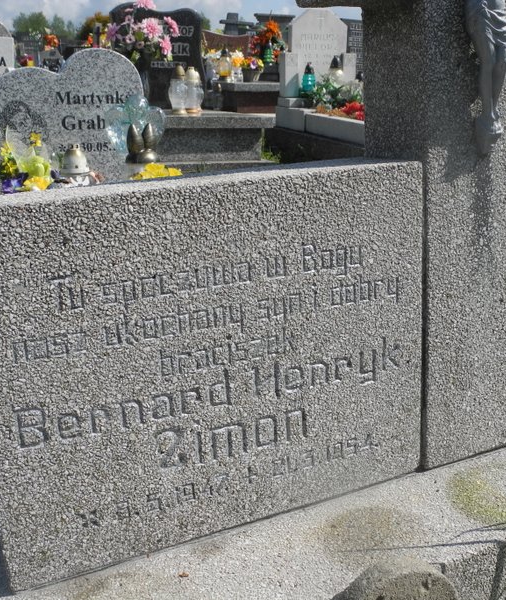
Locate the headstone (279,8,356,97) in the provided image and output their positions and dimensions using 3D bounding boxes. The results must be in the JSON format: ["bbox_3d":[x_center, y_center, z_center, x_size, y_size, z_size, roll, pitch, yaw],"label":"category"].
[{"bbox_3d":[0.545,-2.068,6.240,0.594,0.691,0.160,-5,20,-23],"label":"headstone"}]

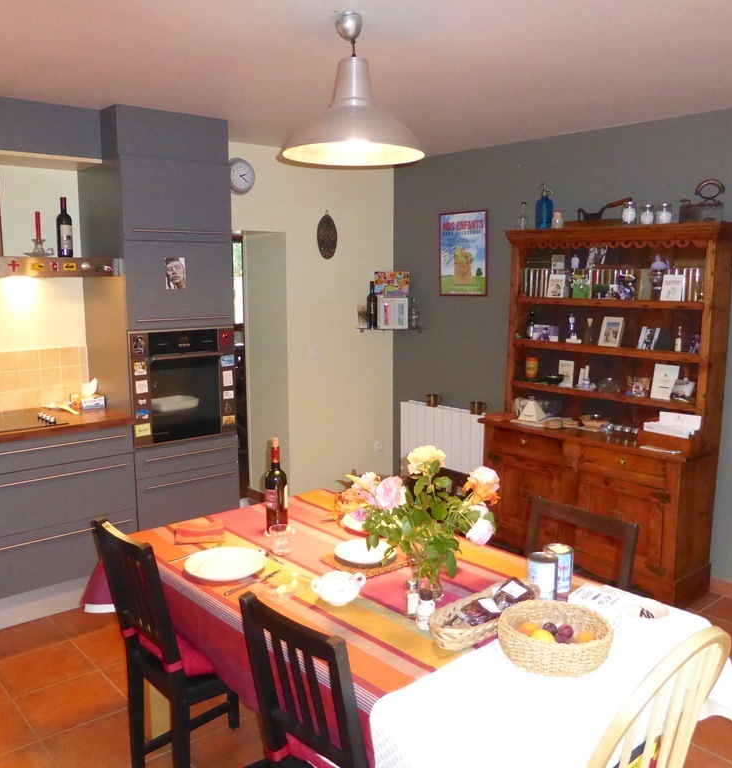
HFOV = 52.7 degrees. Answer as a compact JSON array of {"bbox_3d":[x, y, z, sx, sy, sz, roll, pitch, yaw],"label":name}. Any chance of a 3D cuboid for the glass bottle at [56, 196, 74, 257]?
[{"bbox_3d":[-1.500,-0.778,3.664,0.076,0.297,0.076,-7,11,-40],"label":"glass bottle"}]

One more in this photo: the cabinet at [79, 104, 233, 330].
[{"bbox_3d":[-1.138,-0.851,3.989,0.603,1.080,0.580,-7,11,-40],"label":"cabinet"}]

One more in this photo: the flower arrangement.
[{"bbox_3d":[0.141,0.389,2.061,0.380,0.437,0.420,-8,11,-41],"label":"flower arrangement"}]

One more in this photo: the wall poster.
[{"bbox_3d":[0.650,-0.877,5.005,0.020,0.570,0.420,-8,11,-41],"label":"wall poster"}]

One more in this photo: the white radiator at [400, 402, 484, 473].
[{"bbox_3d":[0.569,0.455,4.970,0.090,0.600,0.820,-8,11,-44],"label":"white radiator"}]

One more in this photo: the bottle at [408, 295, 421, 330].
[{"bbox_3d":[0.344,-0.504,5.250,0.078,0.227,0.078,0,9,0],"label":"bottle"}]

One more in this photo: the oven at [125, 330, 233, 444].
[{"bbox_3d":[-1.120,-0.021,4.094,0.600,0.593,0.540,-7,11,-40],"label":"oven"}]

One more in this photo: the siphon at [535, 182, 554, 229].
[{"bbox_3d":[1.008,-0.996,4.149,0.104,0.272,0.120,-8,11,-44],"label":"siphon"}]

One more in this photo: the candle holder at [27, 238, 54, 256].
[{"bbox_3d":[-1.621,-0.675,3.676,0.135,0.088,0.125,-7,11,-41],"label":"candle holder"}]

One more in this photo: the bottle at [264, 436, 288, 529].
[{"bbox_3d":[-0.318,0.354,2.617,0.079,0.340,0.079,0,9,0],"label":"bottle"}]

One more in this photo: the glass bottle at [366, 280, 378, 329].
[{"bbox_3d":[0.048,-0.559,5.270,0.073,0.346,0.073,-8,11,-41],"label":"glass bottle"}]

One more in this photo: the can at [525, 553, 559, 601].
[{"bbox_3d":[0.480,0.526,2.009,0.082,0.113,0.082,0,8,0],"label":"can"}]

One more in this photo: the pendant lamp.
[{"bbox_3d":[-0.038,-0.945,2.333,0.455,0.427,0.455,0,9,0],"label":"pendant lamp"}]

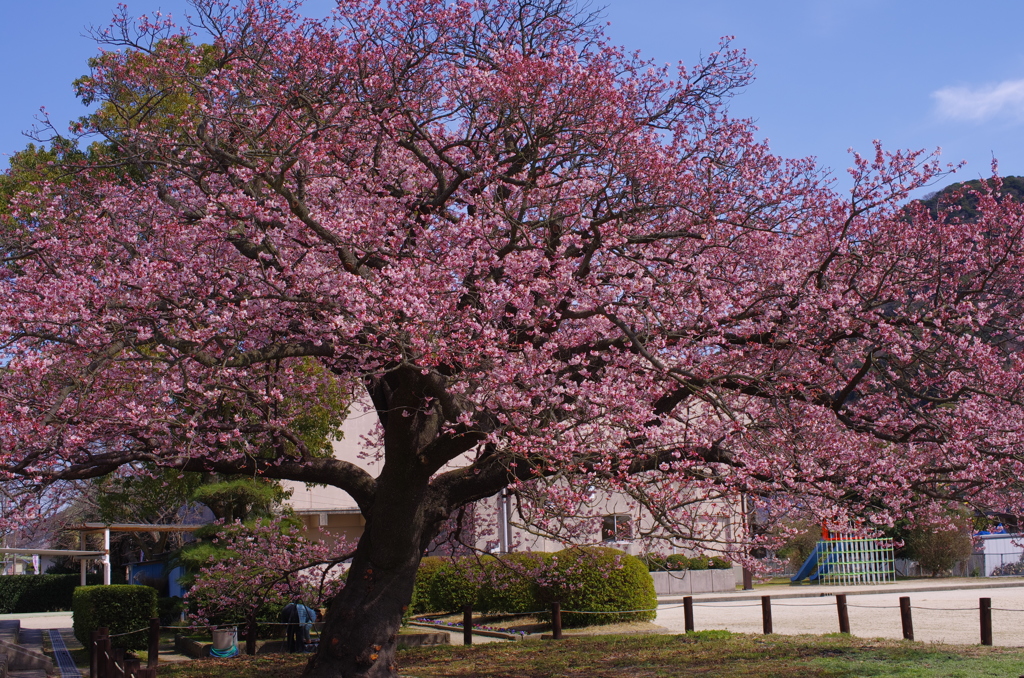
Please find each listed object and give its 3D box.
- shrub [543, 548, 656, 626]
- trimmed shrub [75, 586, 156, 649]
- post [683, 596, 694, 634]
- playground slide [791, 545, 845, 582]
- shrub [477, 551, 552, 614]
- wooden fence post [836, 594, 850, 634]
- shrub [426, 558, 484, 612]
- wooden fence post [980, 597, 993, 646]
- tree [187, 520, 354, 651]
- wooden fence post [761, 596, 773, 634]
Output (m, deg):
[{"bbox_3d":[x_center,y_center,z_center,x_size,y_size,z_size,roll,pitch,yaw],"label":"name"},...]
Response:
[{"bbox_3d":[1.680,4.883,29.000,2.300,1.580,2.200,-2,-8,3],"label":"shrub"},{"bbox_3d":[-6.716,4.717,25.000,1.200,1.050,1.050,3,-9,-30],"label":"trimmed shrub"},{"bbox_3d":[3.113,4.860,26.000,0.148,0.650,0.148,-3,-8,6],"label":"post"},{"bbox_3d":[11.385,8.292,55.000,1.750,1.500,1.250,6,-12,-45],"label":"playground slide"},{"bbox_3d":[0.163,5.301,32.000,1.750,1.360,1.600,-2,-8,0],"label":"shrub"},{"bbox_3d":[5.275,4.383,23.500,0.150,0.630,0.150,-7,-8,11],"label":"wooden fence post"},{"bbox_3d":[-1.364,6.113,36.600,1.500,1.360,1.500,-1,-8,-2],"label":"shrub"},{"bbox_3d":[5.883,3.509,18.300,0.140,0.610,0.140,-2,-8,0],"label":"wooden fence post"},{"bbox_3d":[-3.230,3.270,19.500,2.100,1.750,1.900,-1,-8,-9],"label":"tree"},{"bbox_3d":[4.373,4.735,25.300,0.148,0.660,0.148,-3,-8,9],"label":"wooden fence post"}]

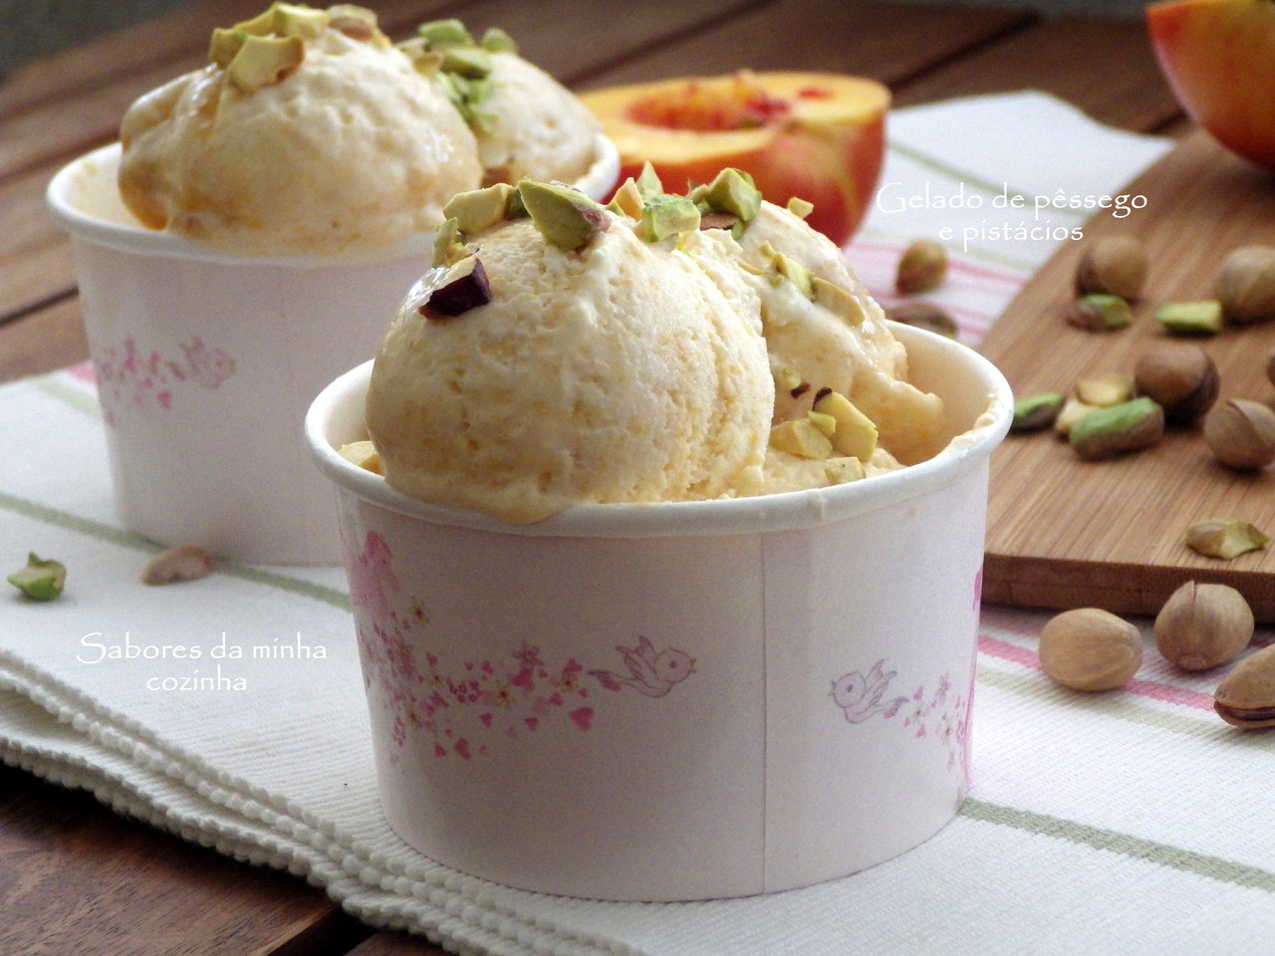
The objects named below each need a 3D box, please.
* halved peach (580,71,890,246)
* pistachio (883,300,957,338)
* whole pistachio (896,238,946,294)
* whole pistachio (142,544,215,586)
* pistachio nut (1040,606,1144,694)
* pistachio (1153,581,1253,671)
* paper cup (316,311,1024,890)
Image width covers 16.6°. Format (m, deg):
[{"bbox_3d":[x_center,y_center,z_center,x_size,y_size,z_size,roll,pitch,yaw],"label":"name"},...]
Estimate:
[{"bbox_3d":[0.016,-0.053,0.850,0.067,0.036,0.068,-2,18,0],"label":"halved peach"},{"bbox_3d":[0.052,-0.028,0.813,0.016,0.009,0.009,0,18,8],"label":"pistachio"},{"bbox_3d":[0.055,-0.041,0.849,0.009,0.010,0.013,5,19,22],"label":"whole pistachio"},{"bbox_3d":[-0.073,0.014,0.702,0.013,0.006,0.007,-10,20,-24],"label":"whole pistachio"},{"bbox_3d":[0.066,0.025,0.640,0.017,0.012,0.013,8,20,28],"label":"pistachio nut"},{"bbox_3d":[0.083,0.022,0.646,0.014,0.013,0.017,-2,18,0],"label":"pistachio"},{"bbox_3d":[0.004,0.016,0.603,0.096,0.057,0.096,-2,18,1],"label":"paper cup"}]

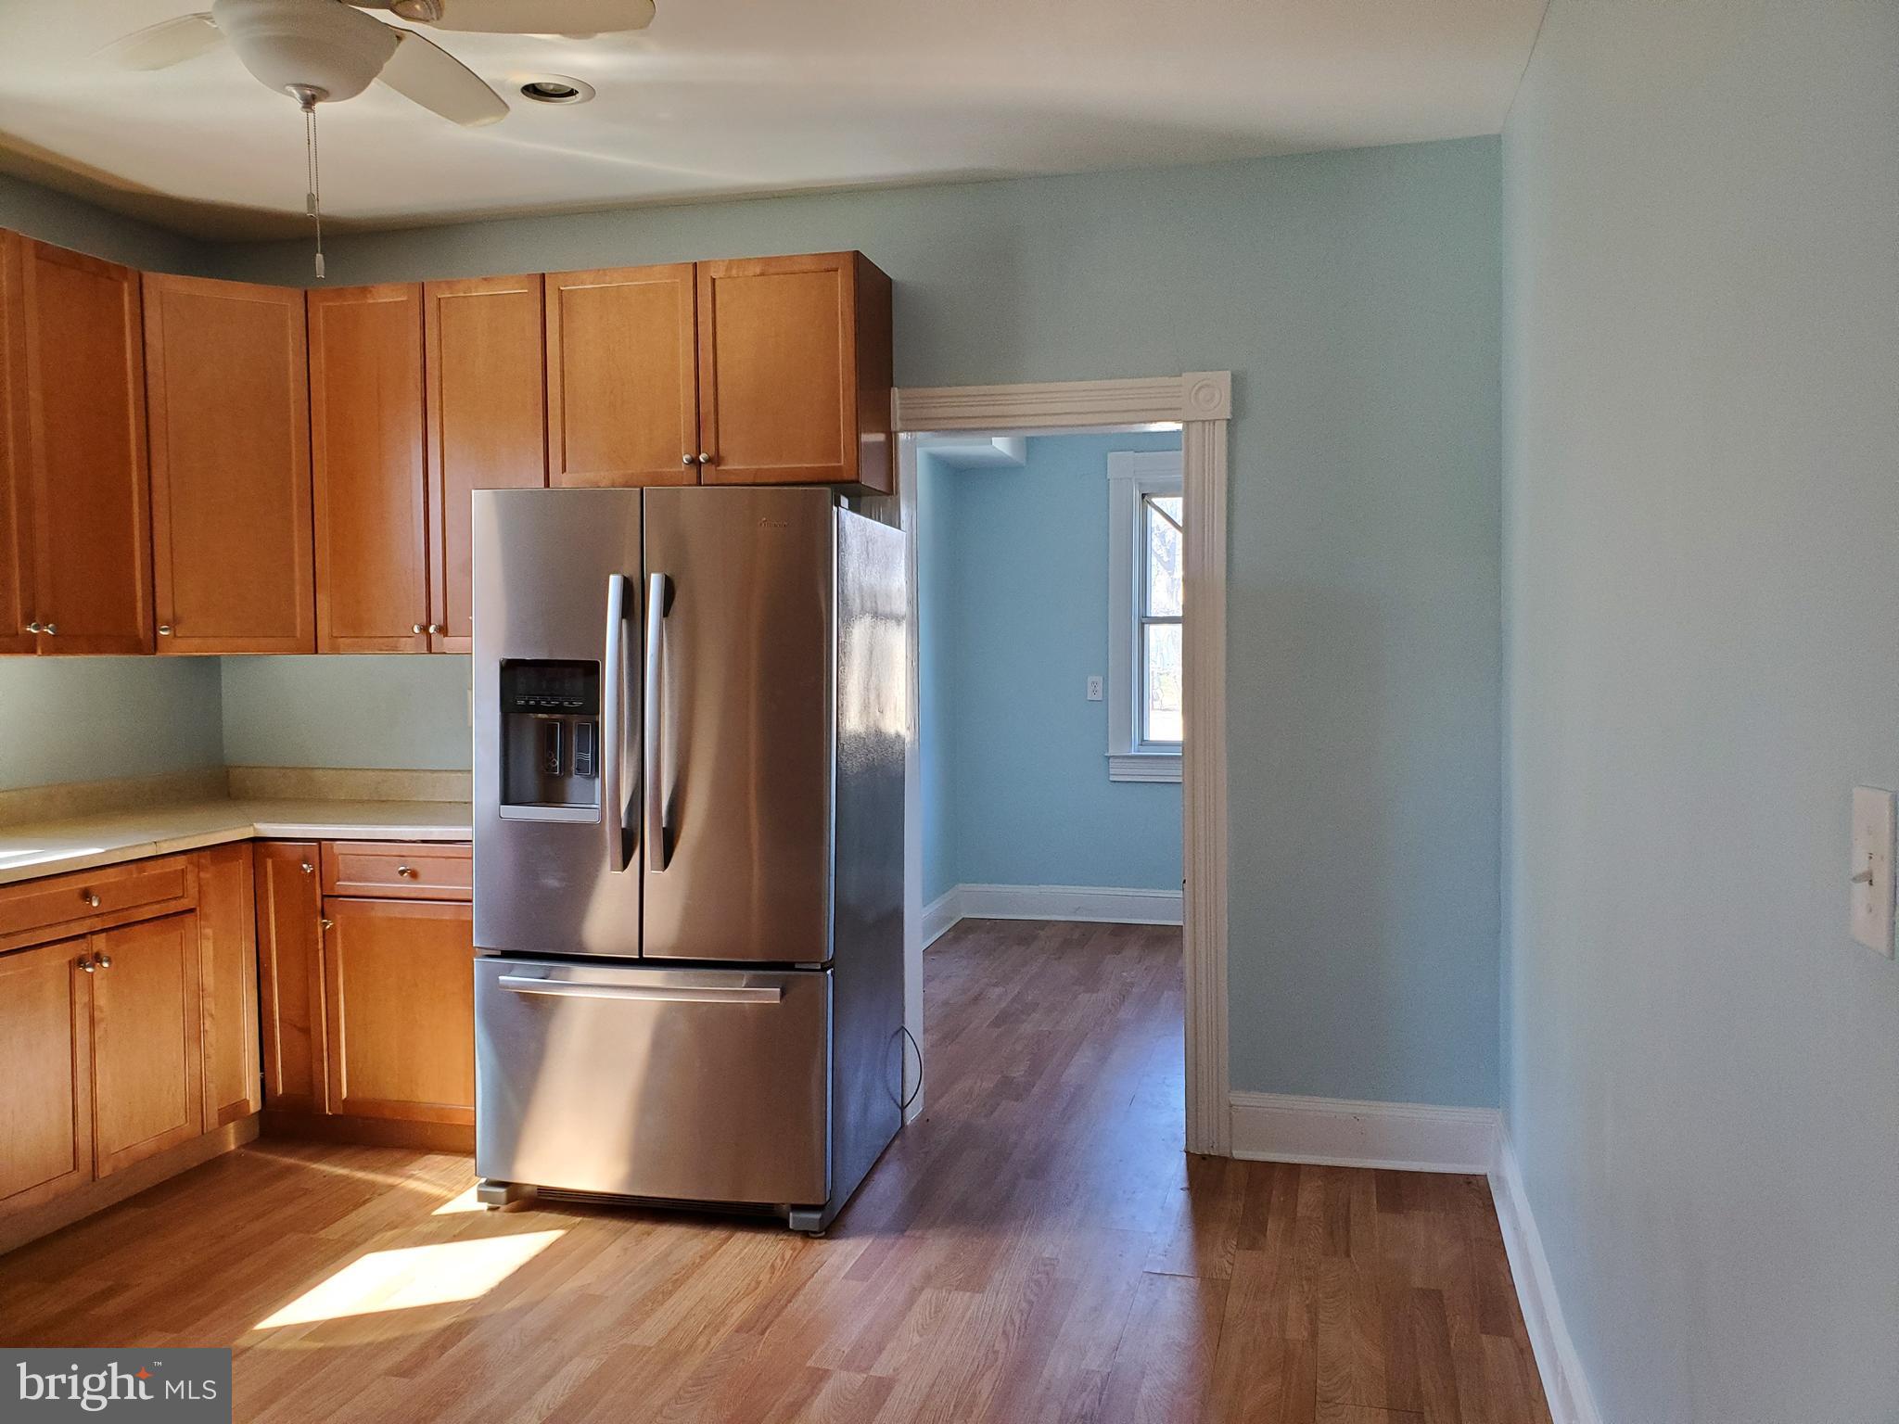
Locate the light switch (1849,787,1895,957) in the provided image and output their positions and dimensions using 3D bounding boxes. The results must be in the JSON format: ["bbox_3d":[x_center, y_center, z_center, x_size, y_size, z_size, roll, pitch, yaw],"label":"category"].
[{"bbox_3d":[0.726,0.125,1.123,0.015,0.124,0.085,0,3,15],"label":"light switch"}]

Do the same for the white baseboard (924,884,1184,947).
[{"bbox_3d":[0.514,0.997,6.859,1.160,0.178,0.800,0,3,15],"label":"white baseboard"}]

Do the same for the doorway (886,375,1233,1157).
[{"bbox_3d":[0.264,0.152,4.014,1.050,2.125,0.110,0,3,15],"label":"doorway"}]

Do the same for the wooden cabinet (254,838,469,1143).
[{"bbox_3d":[-1.492,0.777,4.194,0.820,0.890,0.600,0,3,15],"label":"wooden cabinet"}]

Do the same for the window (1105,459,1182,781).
[{"bbox_3d":[1.248,-0.468,6.987,0.950,1.620,0.120,0,3,15],"label":"window"}]

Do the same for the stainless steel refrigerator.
[{"bbox_3d":[-0.667,0.347,3.807,0.910,1.775,0.840,0,3,12],"label":"stainless steel refrigerator"}]

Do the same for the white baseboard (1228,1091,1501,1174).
[{"bbox_3d":[1.096,1.125,3.797,0.680,0.180,0.025,0,3,15],"label":"white baseboard"}]

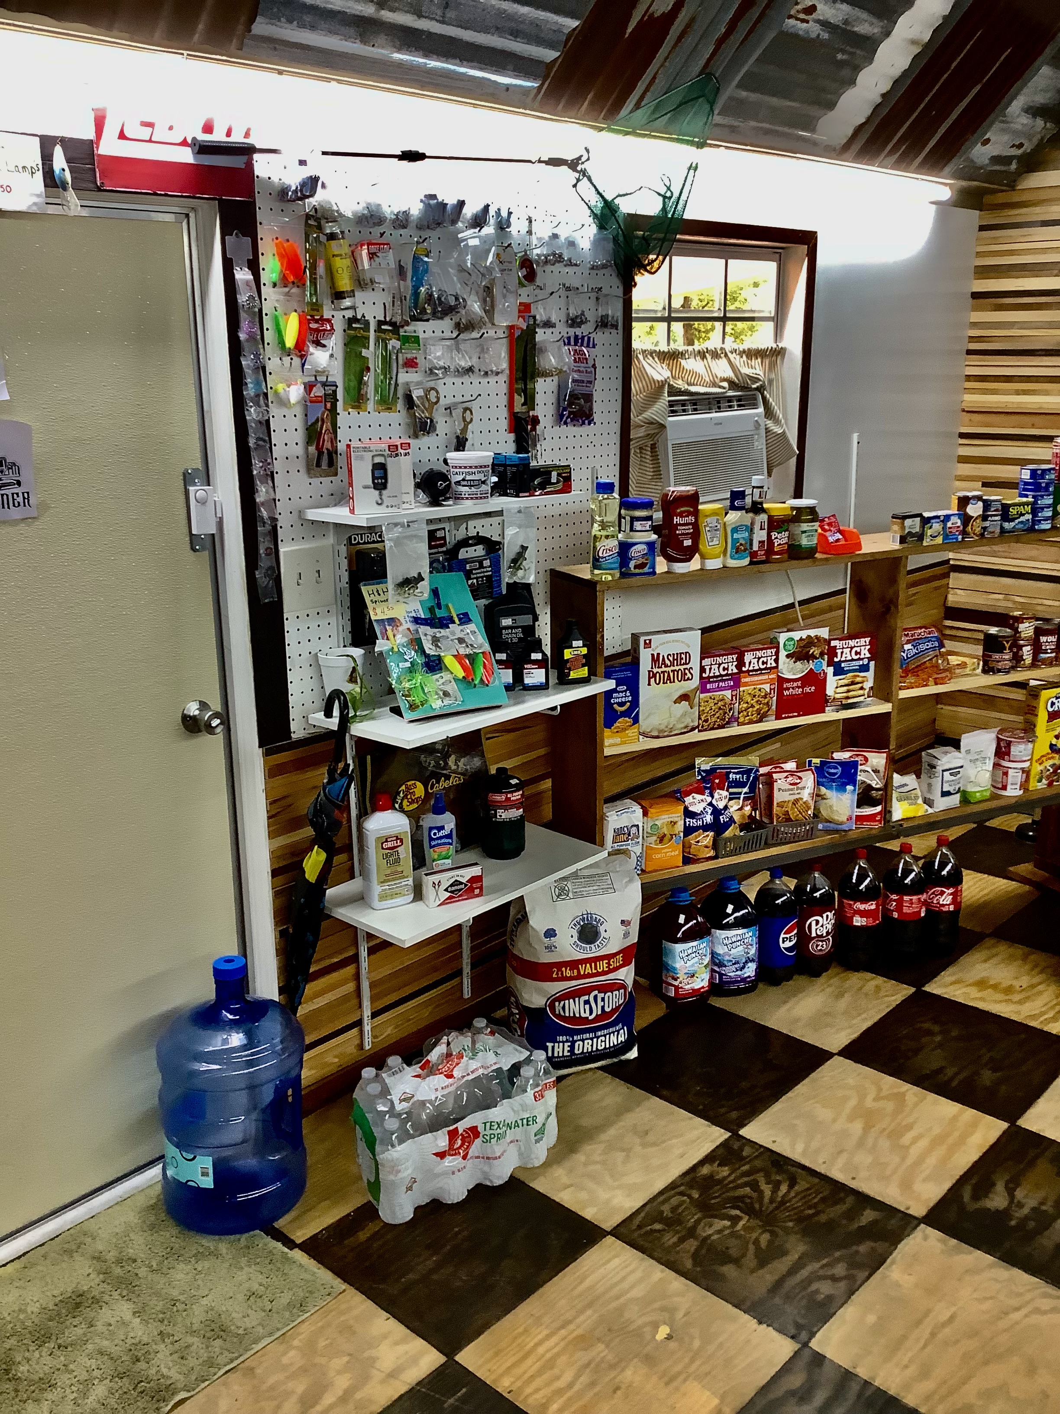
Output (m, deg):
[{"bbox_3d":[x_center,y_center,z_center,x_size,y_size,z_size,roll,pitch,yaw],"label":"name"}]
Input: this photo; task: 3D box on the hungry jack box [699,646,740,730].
[{"bbox_3d":[0.434,-0.041,2.979,0.113,0.185,0.045,-9,18,-26],"label":"hungry jack box"}]

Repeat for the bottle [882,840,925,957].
[{"bbox_3d":[0.990,0.501,3.353,0.111,0.312,0.111,4,16,17],"label":"bottle"}]

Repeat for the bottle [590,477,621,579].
[{"bbox_3d":[0.165,-0.387,2.772,0.063,0.214,0.061,-1,16,0],"label":"bottle"}]

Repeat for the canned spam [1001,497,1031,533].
[{"bbox_3d":[1.270,-0.502,3.333,0.100,0.084,0.056,-8,17,-23],"label":"canned spam"}]

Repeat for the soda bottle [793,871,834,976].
[{"bbox_3d":[0.737,0.535,3.250,0.108,0.296,0.108,-1,16,0],"label":"soda bottle"}]

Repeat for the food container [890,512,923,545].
[{"bbox_3d":[0.927,-0.436,3.110,0.062,0.075,0.041,-8,17,-23],"label":"food container"}]

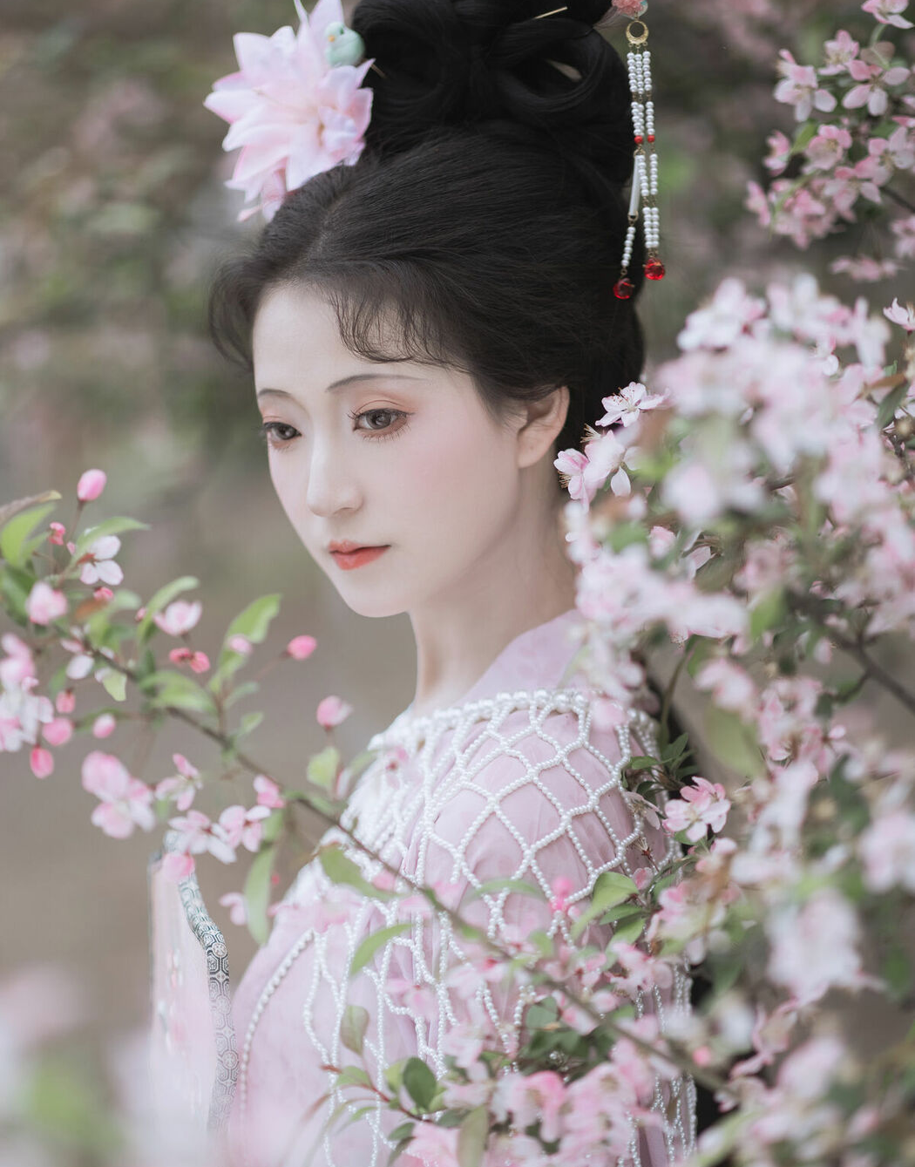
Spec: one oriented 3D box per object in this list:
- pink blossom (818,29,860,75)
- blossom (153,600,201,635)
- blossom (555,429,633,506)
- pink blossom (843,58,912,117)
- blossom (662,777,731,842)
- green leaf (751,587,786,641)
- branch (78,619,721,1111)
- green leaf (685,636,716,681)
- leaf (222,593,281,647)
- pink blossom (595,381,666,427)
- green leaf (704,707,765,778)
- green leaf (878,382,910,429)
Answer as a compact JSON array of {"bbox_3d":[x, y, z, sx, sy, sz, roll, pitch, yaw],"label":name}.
[{"bbox_3d":[0.235,-0.328,2.000,0.026,0.028,0.022,0,0,18],"label":"pink blossom"},{"bbox_3d":[-0.133,0.016,1.540,0.023,0.017,0.021,0,2,-11],"label":"blossom"},{"bbox_3d":[0.072,-0.061,1.730,0.037,0.038,0.032,0,0,30],"label":"blossom"},{"bbox_3d":[0.226,-0.268,1.750,0.037,0.031,0.021,0,2,0],"label":"pink blossom"},{"bbox_3d":[0.131,0.123,1.770,0.036,0.035,0.028,0,0,12],"label":"blossom"},{"bbox_3d":[0.153,0.016,1.600,0.014,0.028,0.010,30,0,10],"label":"green leaf"},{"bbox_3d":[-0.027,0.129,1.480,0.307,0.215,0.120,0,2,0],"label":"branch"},{"bbox_3d":[0.111,0.034,1.480,0.016,0.022,0.013,0,2,0],"label":"green leaf"},{"bbox_3d":[-0.105,0.018,1.660,0.016,0.040,0.012,46,0,19],"label":"leaf"},{"bbox_3d":[0.086,-0.090,1.620,0.035,0.023,0.028,1,2,19],"label":"pink blossom"},{"bbox_3d":[0.122,0.070,1.430,0.027,0.032,0.018,0,2,11],"label":"green leaf"},{"bbox_3d":[0.229,-0.093,1.700,0.013,0.029,0.010,32,0,14],"label":"green leaf"}]

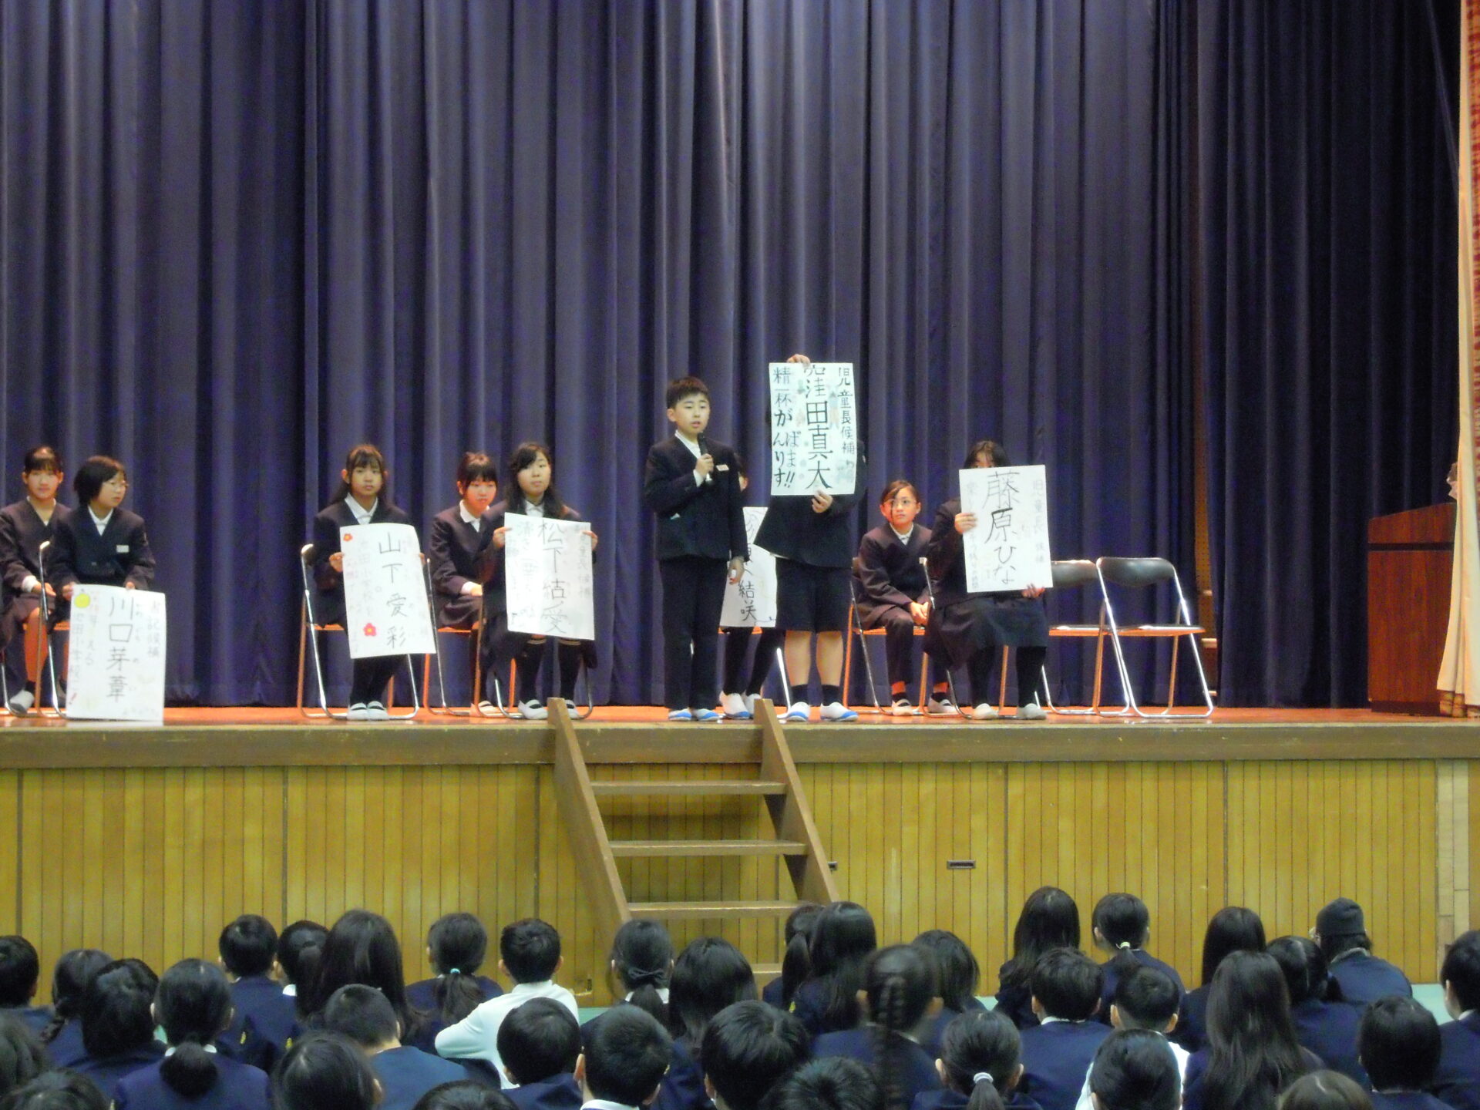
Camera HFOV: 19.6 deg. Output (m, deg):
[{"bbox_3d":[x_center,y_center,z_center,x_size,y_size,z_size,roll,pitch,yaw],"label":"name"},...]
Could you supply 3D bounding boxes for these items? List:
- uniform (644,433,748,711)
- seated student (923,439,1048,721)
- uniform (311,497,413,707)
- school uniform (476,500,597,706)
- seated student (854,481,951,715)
[{"bbox_3d":[-0.188,0.074,18.250,0.430,1.190,0.280,1,-2,-20],"label":"uniform"},{"bbox_3d":[1.110,0.110,19.050,0.450,1.234,0.740,1,-1,-22],"label":"seated student"},{"bbox_3d":[-1.625,0.204,18.400,0.420,0.900,0.500,1,-2,-18],"label":"uniform"},{"bbox_3d":[-0.866,0.205,18.250,0.440,0.869,0.580,1,-1,-18],"label":"school uniform"},{"bbox_3d":[0.765,0.201,19.850,0.430,1.074,0.720,1,-1,-22],"label":"seated student"}]

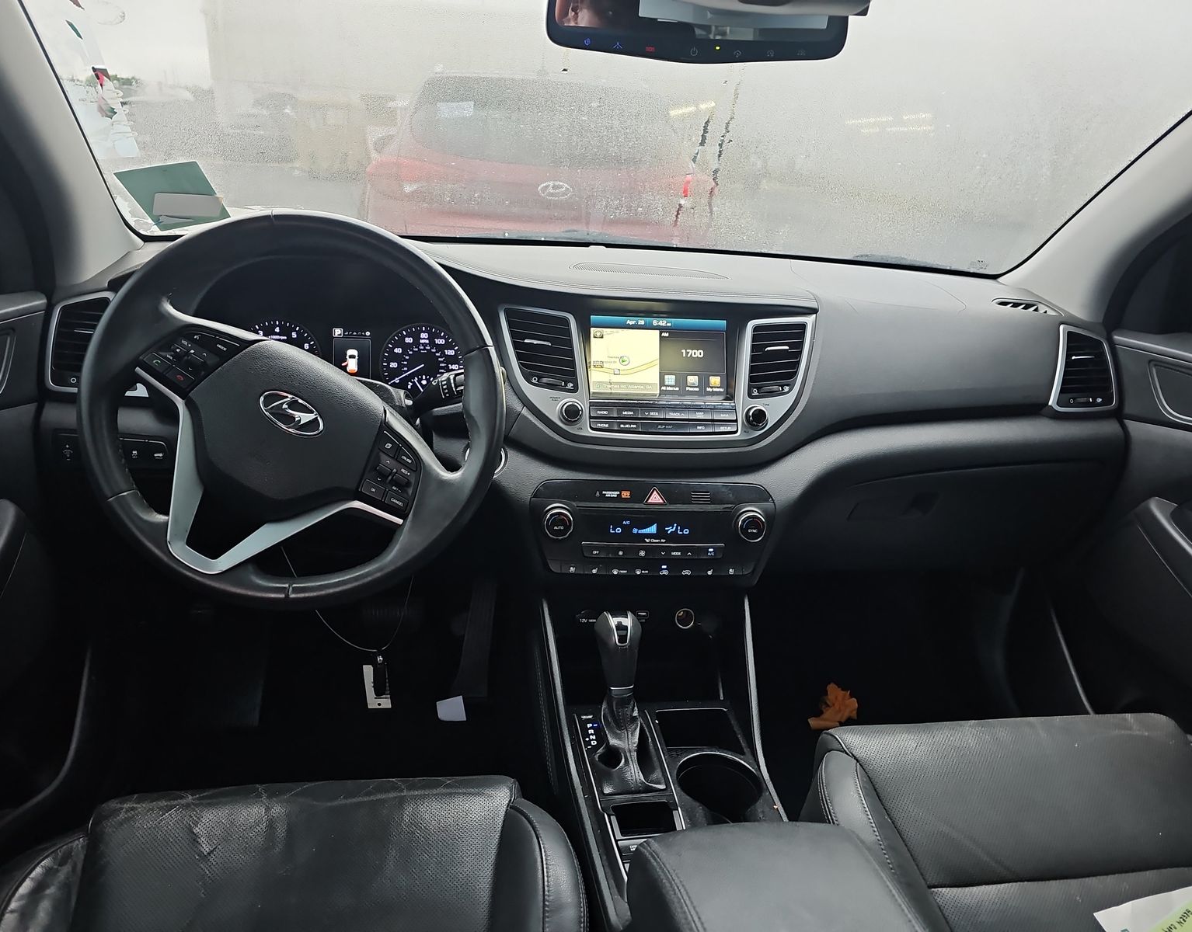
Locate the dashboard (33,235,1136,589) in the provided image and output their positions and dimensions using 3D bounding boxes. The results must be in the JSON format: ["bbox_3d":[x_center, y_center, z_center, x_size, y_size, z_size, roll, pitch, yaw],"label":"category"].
[{"bbox_3d":[0.036,-0.120,1.219,1.450,0.365,0.590,0,22,-10],"label":"dashboard"}]

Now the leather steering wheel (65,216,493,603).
[{"bbox_3d":[-0.277,-0.053,0.793,0.374,0.374,0.100,12,-8,-9],"label":"leather steering wheel"}]

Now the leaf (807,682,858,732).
[{"bbox_3d":[0.395,0.404,1.381,0.085,0.035,0.090,12,23,19],"label":"leaf"}]

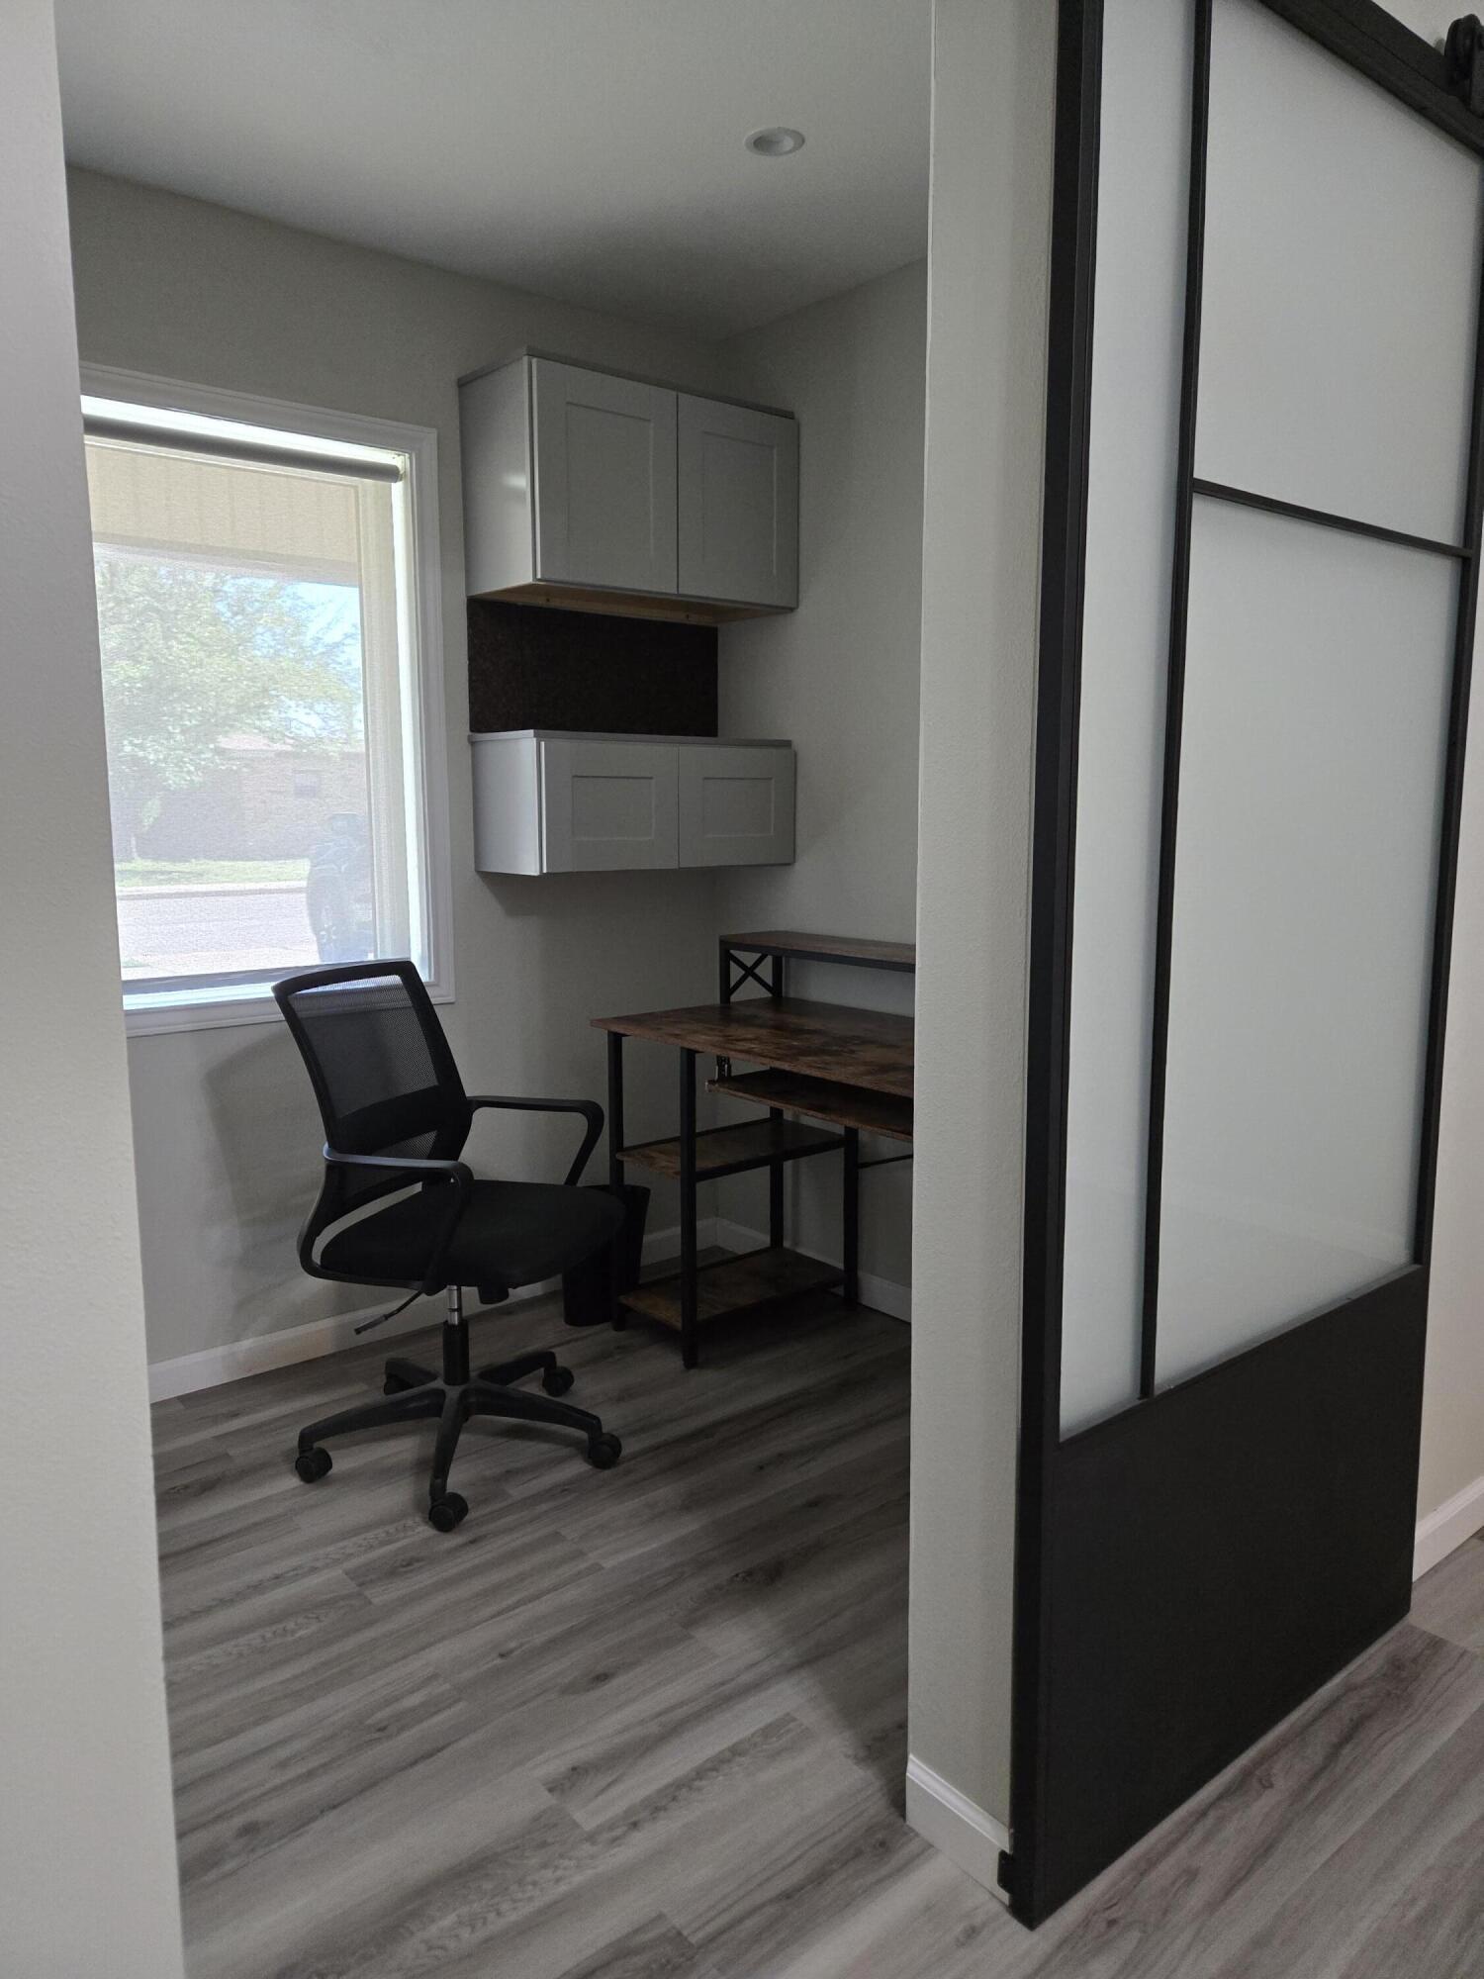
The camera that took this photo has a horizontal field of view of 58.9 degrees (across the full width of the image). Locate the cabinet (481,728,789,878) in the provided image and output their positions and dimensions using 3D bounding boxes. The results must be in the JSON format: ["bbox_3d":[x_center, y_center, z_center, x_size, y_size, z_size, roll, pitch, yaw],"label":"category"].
[{"bbox_3d":[-0.256,-0.459,3.255,0.756,0.314,0.332,-7,10,-39],"label":"cabinet"}]

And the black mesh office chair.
[{"bbox_3d":[-0.546,0.440,2.543,0.630,0.955,0.610,4,9,27],"label":"black mesh office chair"}]

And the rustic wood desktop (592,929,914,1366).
[{"bbox_3d":[0.230,0.405,2.919,0.590,0.910,1.200,-7,10,-39],"label":"rustic wood desktop"}]

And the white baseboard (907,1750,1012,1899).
[{"bbox_3d":[0.264,1.011,1.583,0.016,0.083,0.164,-7,10,-39],"label":"white baseboard"}]

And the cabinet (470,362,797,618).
[{"bbox_3d":[-0.250,-1.176,3.178,0.758,0.473,0.307,-7,10,-39],"label":"cabinet"}]

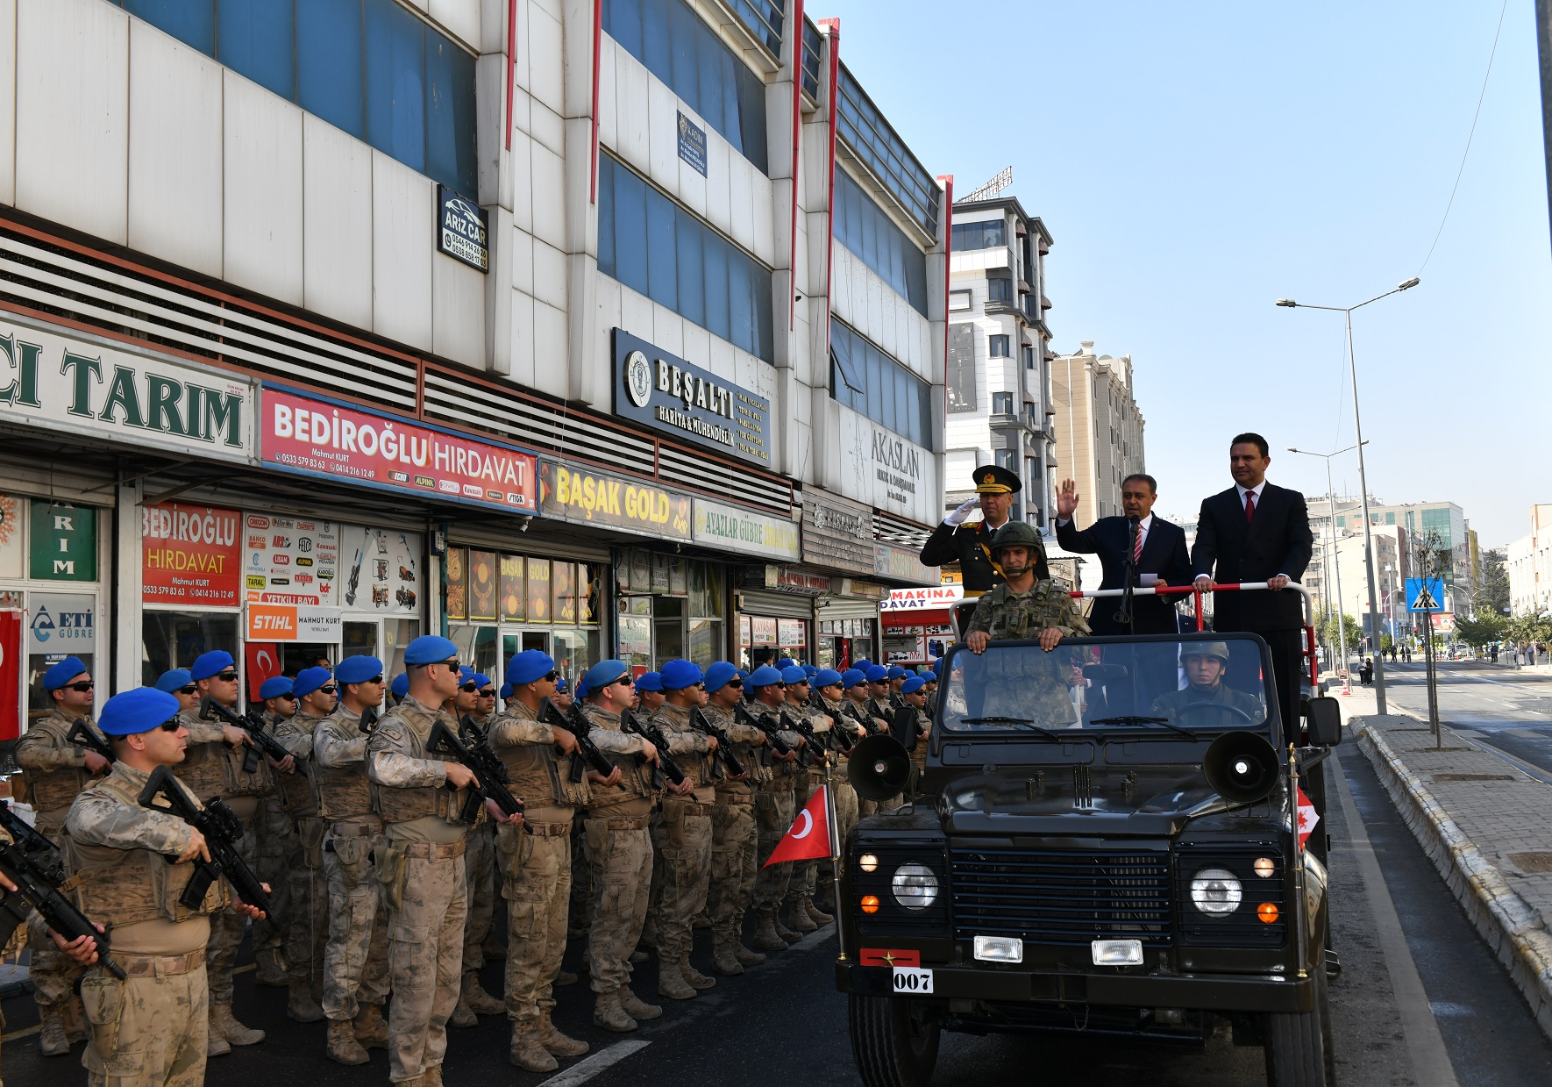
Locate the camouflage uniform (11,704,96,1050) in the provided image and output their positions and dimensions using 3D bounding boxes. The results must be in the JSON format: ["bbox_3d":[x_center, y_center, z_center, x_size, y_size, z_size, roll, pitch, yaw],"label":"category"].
[{"bbox_3d":[-3.427,1.627,7.472,0.410,1.600,0.510,-4,-5,26],"label":"camouflage uniform"}]

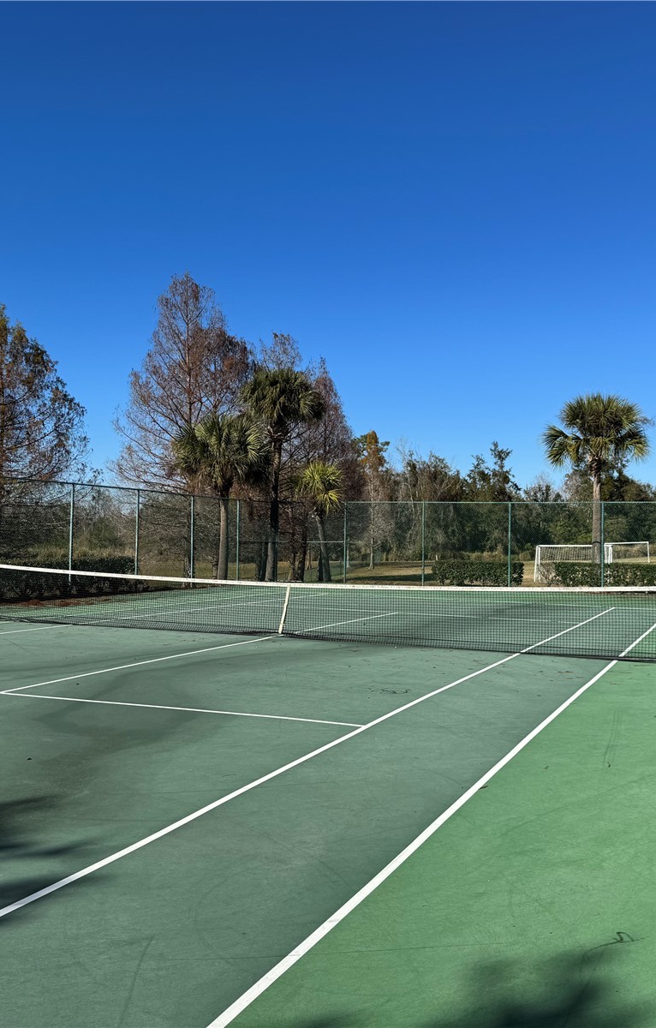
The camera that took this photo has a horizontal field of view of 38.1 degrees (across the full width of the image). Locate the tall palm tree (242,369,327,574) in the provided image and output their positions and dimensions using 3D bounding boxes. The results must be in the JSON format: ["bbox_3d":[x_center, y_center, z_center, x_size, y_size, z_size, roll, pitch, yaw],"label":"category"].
[{"bbox_3d":[-1.652,-1.531,37.102,3.340,8.220,3.270,1,-1,0],"label":"tall palm tree"}]

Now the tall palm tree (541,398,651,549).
[{"bbox_3d":[10.129,-0.844,35.589,4.080,7.220,4.000,1,-1,0],"label":"tall palm tree"}]

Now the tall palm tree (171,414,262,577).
[{"bbox_3d":[-4.000,-0.639,35.578,3.520,6.270,3.450,1,-1,0],"label":"tall palm tree"}]

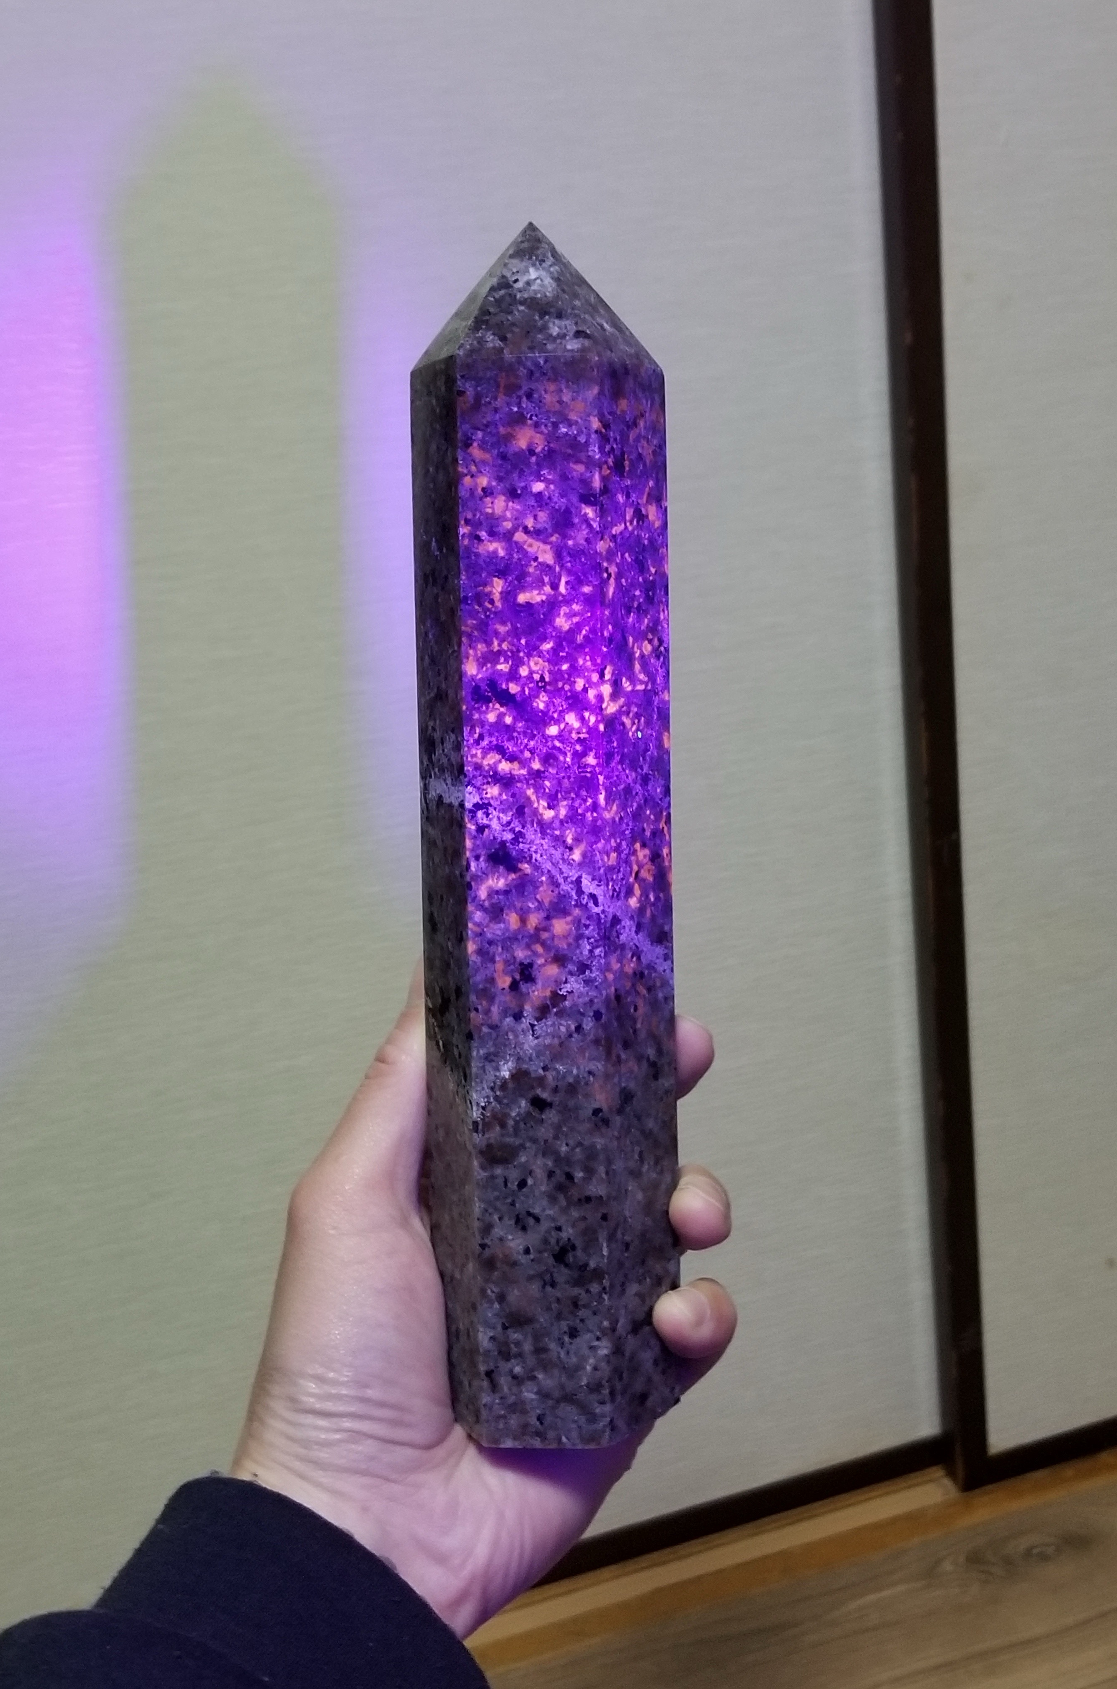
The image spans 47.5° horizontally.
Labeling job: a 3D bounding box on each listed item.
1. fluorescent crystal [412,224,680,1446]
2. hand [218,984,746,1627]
[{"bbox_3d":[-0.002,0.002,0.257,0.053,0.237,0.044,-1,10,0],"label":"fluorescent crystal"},{"bbox_3d":[-0.013,0.093,0.278,0.100,0.148,0.080,10,7,-7],"label":"hand"}]

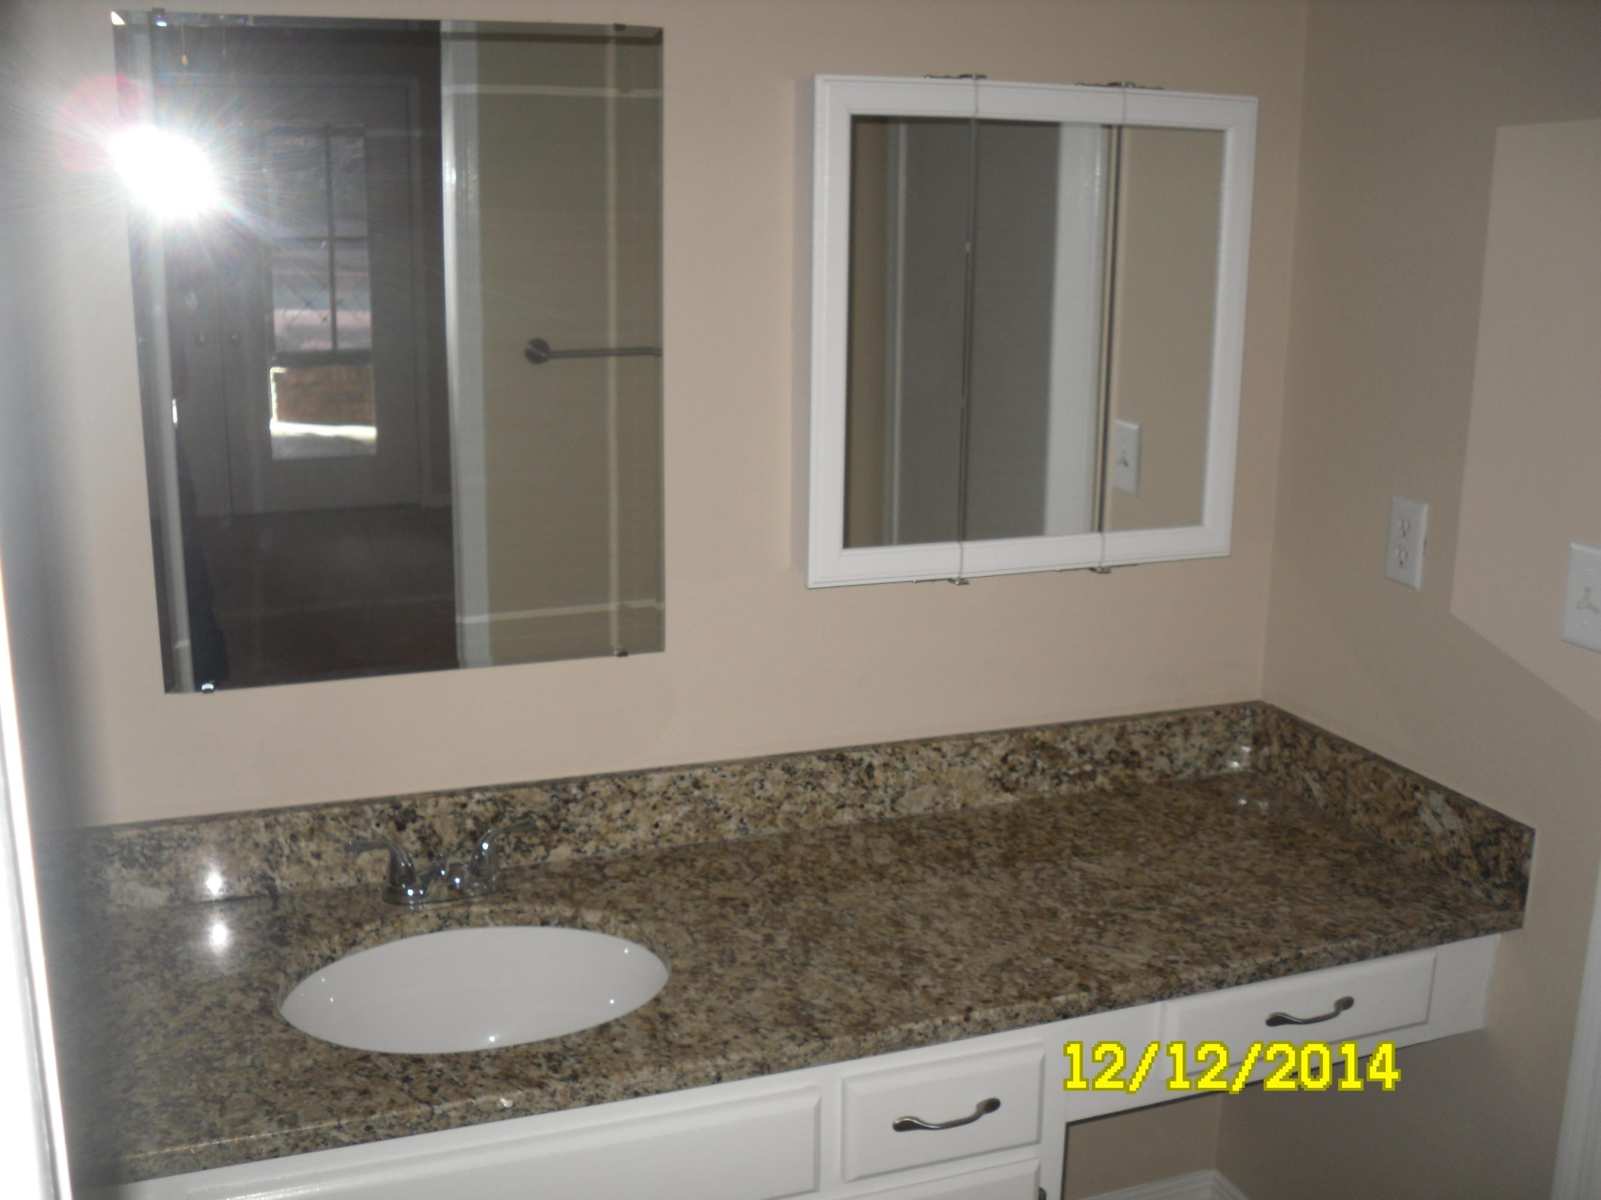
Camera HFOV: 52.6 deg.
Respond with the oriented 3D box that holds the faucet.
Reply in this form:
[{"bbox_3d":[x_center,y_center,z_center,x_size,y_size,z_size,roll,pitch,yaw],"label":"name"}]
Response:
[{"bbox_3d":[-0.420,0.327,1.933,0.230,0.085,0.145,-4,14,-19],"label":"faucet"}]

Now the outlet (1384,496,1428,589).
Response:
[{"bbox_3d":[0.785,-0.074,2.106,0.009,0.114,0.070,-4,14,-19],"label":"outlet"}]

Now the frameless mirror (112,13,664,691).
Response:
[{"bbox_3d":[-0.458,-0.286,1.911,0.612,0.765,0.010,-4,14,-20],"label":"frameless mirror"}]

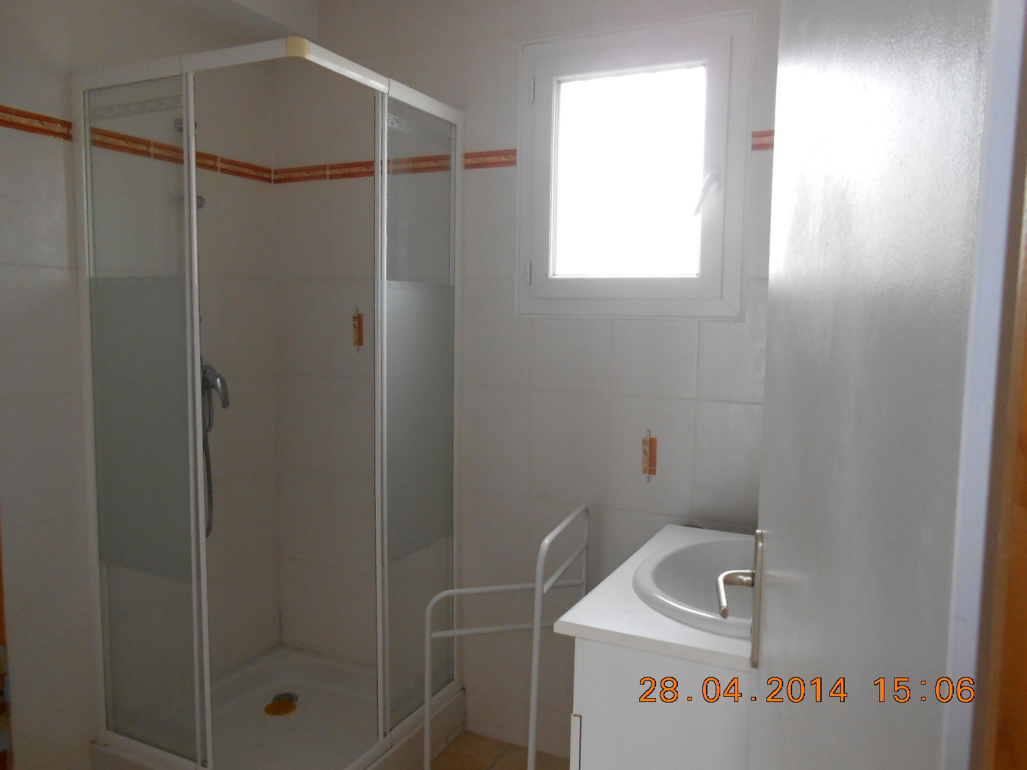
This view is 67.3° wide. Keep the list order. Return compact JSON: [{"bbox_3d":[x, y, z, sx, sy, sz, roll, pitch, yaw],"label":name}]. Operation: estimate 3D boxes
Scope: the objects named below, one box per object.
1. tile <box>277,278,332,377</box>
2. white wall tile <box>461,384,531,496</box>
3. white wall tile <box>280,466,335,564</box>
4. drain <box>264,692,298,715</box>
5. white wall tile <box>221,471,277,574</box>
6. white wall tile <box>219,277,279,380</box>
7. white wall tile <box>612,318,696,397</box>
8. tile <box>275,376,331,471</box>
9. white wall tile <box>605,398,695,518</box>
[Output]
[{"bbox_3d":[-0.737,-0.201,2.705,0.243,0.332,0.010,4,6,25],"label":"tile"},{"bbox_3d":[-0.063,0.173,2.415,0.250,0.332,0.010,4,6,25],"label":"white wall tile"},{"bbox_3d":[-0.746,0.463,2.771,0.243,0.332,0.010,4,6,25],"label":"white wall tile"},{"bbox_3d":[-0.768,1.053,2.558,0.120,0.020,0.140,-1,6,-17],"label":"drain"},{"bbox_3d":[-0.917,0.466,2.711,0.010,0.332,0.243,4,6,25],"label":"white wall tile"},{"bbox_3d":[-0.905,-0.199,2.643,0.010,0.331,0.245,4,6,25],"label":"white wall tile"},{"bbox_3d":[0.395,-0.073,2.171,0.250,0.216,0.010,4,6,25],"label":"white wall tile"},{"bbox_3d":[-0.742,0.131,2.738,0.243,0.332,0.010,4,6,25],"label":"tile"},{"bbox_3d":[0.392,0.200,2.201,0.251,0.331,0.010,4,6,25],"label":"white wall tile"}]

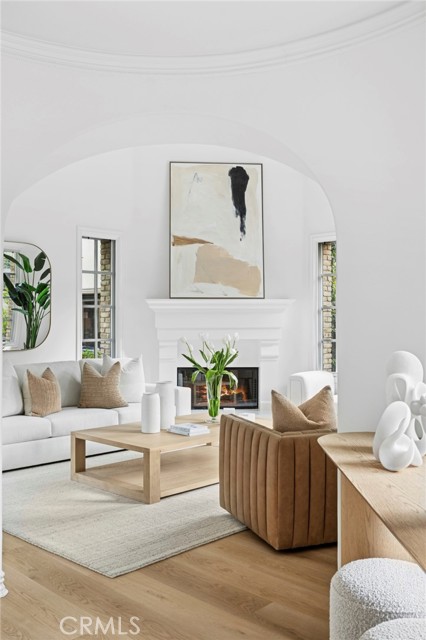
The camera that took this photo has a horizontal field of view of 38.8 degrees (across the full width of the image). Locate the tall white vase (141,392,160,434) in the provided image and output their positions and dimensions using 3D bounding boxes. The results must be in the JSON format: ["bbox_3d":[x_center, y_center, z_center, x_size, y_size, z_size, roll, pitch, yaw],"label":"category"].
[{"bbox_3d":[-0.545,0.815,5.320,0.165,0.334,0.165,0,0,0],"label":"tall white vase"}]

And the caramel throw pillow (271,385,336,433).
[{"bbox_3d":[0.630,0.690,4.000,0.480,0.490,0.170,0,10,-21],"label":"caramel throw pillow"}]

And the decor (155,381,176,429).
[{"bbox_3d":[-0.430,0.773,5.500,0.185,0.415,0.185,0,0,0],"label":"decor"}]

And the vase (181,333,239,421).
[{"bbox_3d":[-0.030,0.554,5.820,0.550,0.856,0.500,0,0,0],"label":"vase"}]

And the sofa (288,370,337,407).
[{"bbox_3d":[1.400,1.000,6.740,0.850,0.800,0.870,0,0,44],"label":"sofa"}]

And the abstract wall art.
[{"bbox_3d":[0.040,-1.150,7.740,1.235,1.785,0.050,0,-4,-5],"label":"abstract wall art"}]

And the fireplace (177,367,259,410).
[{"bbox_3d":[0.068,0.880,7.860,1.050,0.560,0.300,0,0,-3],"label":"fireplace"}]

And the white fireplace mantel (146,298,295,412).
[{"bbox_3d":[0.090,0.451,7.690,1.850,1.420,0.300,0,0,-3],"label":"white fireplace mantel"}]

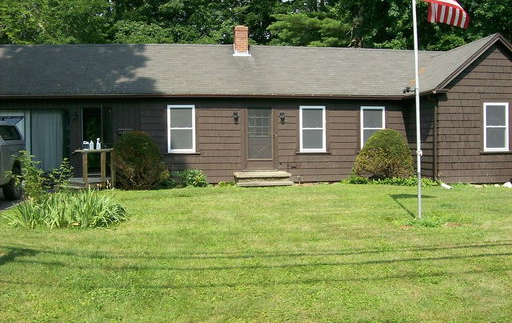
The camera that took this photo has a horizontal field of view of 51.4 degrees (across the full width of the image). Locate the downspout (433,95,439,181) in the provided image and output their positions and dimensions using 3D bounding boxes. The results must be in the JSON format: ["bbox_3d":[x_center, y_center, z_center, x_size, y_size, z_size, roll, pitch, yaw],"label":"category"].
[{"bbox_3d":[5.466,-0.731,16.200,0.100,2.620,0.100,-1,1,-8],"label":"downspout"}]

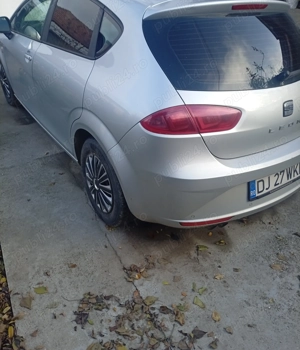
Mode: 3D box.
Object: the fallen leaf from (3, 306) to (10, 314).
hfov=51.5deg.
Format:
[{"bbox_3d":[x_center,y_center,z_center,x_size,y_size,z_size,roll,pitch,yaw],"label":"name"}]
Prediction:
[{"bbox_3d":[-0.751,0.705,1.632,0.038,0.015,0.026,-20,40,-32],"label":"fallen leaf"}]

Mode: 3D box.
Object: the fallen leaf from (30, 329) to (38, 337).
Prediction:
[{"bbox_3d":[-0.565,0.770,1.515,0.028,0.012,0.033,2,33,-3],"label":"fallen leaf"}]

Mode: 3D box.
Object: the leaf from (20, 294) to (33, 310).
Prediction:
[{"bbox_3d":[-0.650,0.675,1.635,0.060,0.014,0.095,-9,33,-18],"label":"leaf"}]

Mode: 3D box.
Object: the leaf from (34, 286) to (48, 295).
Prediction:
[{"bbox_3d":[-0.600,0.633,1.710,0.075,0.010,0.049,-6,32,-13],"label":"leaf"}]

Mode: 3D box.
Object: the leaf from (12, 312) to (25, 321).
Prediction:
[{"bbox_3d":[-0.666,0.712,1.572,0.052,0.014,0.043,-3,31,-8],"label":"leaf"}]

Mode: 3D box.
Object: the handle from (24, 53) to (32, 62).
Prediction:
[{"bbox_3d":[-1.029,-1.001,2.645,0.042,0.055,0.180,-18,36,-29],"label":"handle"}]

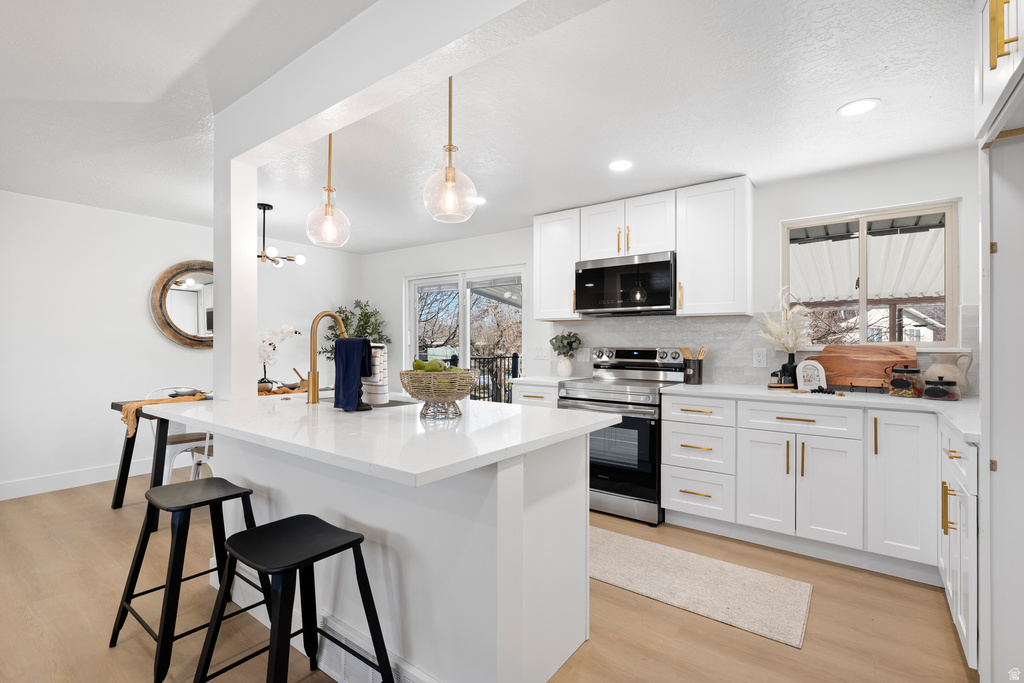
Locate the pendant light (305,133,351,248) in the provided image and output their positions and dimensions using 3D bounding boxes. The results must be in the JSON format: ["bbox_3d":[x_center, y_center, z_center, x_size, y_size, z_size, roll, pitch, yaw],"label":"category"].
[{"bbox_3d":[-0.901,-0.775,2.248,0.208,0.625,0.208,0,0,37],"label":"pendant light"}]

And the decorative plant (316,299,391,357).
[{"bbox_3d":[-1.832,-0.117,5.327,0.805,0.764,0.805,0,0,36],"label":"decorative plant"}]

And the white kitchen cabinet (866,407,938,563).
[{"bbox_3d":[2.131,0.723,2.527,0.281,0.746,0.620,0,0,36],"label":"white kitchen cabinet"}]

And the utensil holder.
[{"bbox_3d":[1.338,0.224,3.336,0.124,0.180,0.124,0,0,37],"label":"utensil holder"}]

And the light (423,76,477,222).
[{"bbox_3d":[-0.240,-0.774,1.751,0.208,0.632,0.208,0,0,0],"label":"light"}]

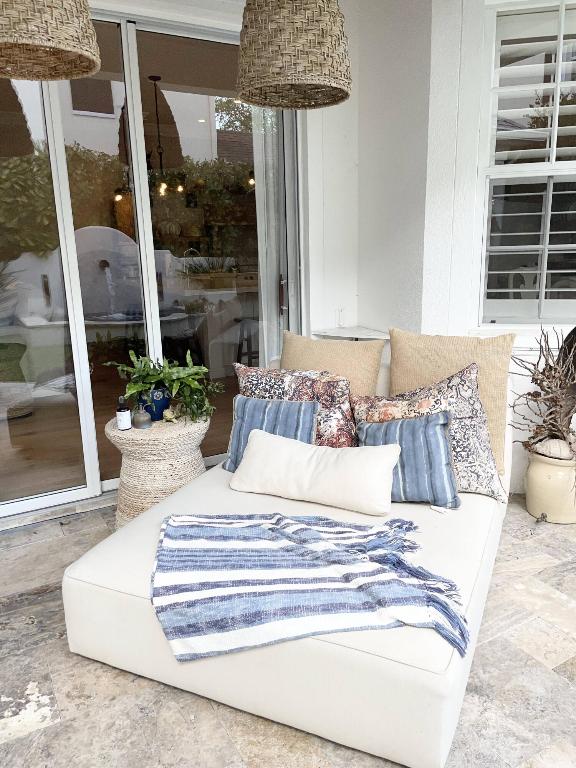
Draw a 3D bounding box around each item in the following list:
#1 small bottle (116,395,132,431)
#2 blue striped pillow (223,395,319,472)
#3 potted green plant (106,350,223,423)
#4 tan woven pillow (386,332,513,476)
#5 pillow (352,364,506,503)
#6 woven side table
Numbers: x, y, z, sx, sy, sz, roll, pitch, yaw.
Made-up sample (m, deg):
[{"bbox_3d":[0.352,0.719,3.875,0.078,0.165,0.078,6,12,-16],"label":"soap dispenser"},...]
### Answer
[{"bbox_3d":[-0.760,0.132,2.667,0.069,0.149,0.069,-5,14,-16],"label":"small bottle"},{"bbox_3d":[-0.071,0.242,2.570,0.400,0.368,0.127,7,0,24],"label":"blue striped pillow"},{"bbox_3d":[-0.623,0.015,2.833,0.508,0.298,0.406,-5,14,-12],"label":"potted green plant"},{"bbox_3d":[0.716,0.071,2.635,0.559,0.616,0.152,5,3,24],"label":"tan woven pillow"},{"bbox_3d":[0.579,0.196,2.406,0.603,0.533,0.159,-8,-3,24],"label":"pillow"},{"bbox_3d":[-0.597,0.430,2.730,0.470,0.470,0.470,-5,14,-13],"label":"woven side table"}]

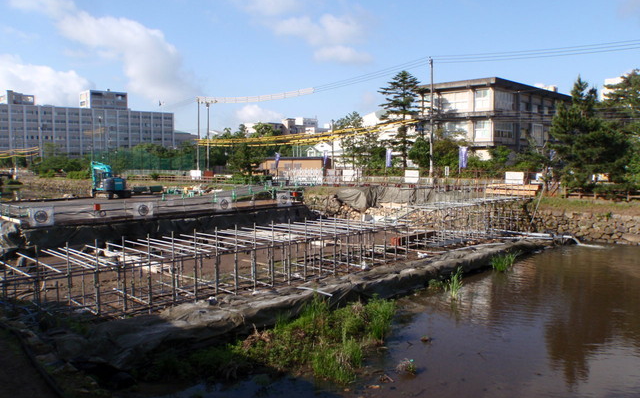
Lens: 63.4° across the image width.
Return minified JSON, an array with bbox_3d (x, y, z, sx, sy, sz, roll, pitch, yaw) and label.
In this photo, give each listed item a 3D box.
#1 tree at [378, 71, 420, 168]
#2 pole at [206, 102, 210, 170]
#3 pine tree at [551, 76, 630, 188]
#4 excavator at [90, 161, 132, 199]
[{"bbox_3d":[8.345,-8.084,54.000,4.000,10.300,4.000,1,5,8],"label":"tree"},{"bbox_3d":[-13.784,-7.541,64.000,0.330,9.000,0.330,0,5,0],"label":"pole"},{"bbox_3d":[24.035,-5.909,46.000,6.700,10.000,6.400,3,6,27],"label":"pine tree"},{"bbox_3d":[-16.110,-1.406,40.000,1.950,2.900,3.100,-4,7,-41],"label":"excavator"}]

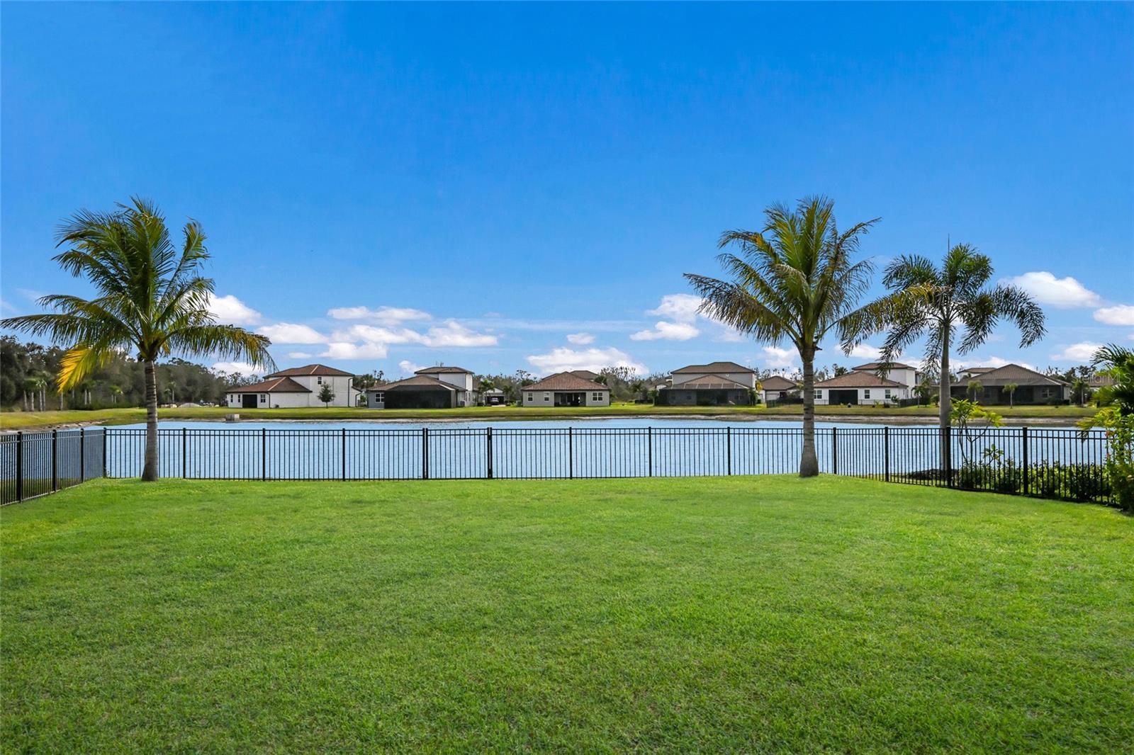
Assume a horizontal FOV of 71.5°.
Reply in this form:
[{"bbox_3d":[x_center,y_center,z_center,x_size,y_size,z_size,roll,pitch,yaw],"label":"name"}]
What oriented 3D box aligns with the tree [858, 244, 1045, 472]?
[{"bbox_3d":[9.530,-0.480,19.400,4.400,5.650,4.300,0,-1,0],"label":"tree"}]

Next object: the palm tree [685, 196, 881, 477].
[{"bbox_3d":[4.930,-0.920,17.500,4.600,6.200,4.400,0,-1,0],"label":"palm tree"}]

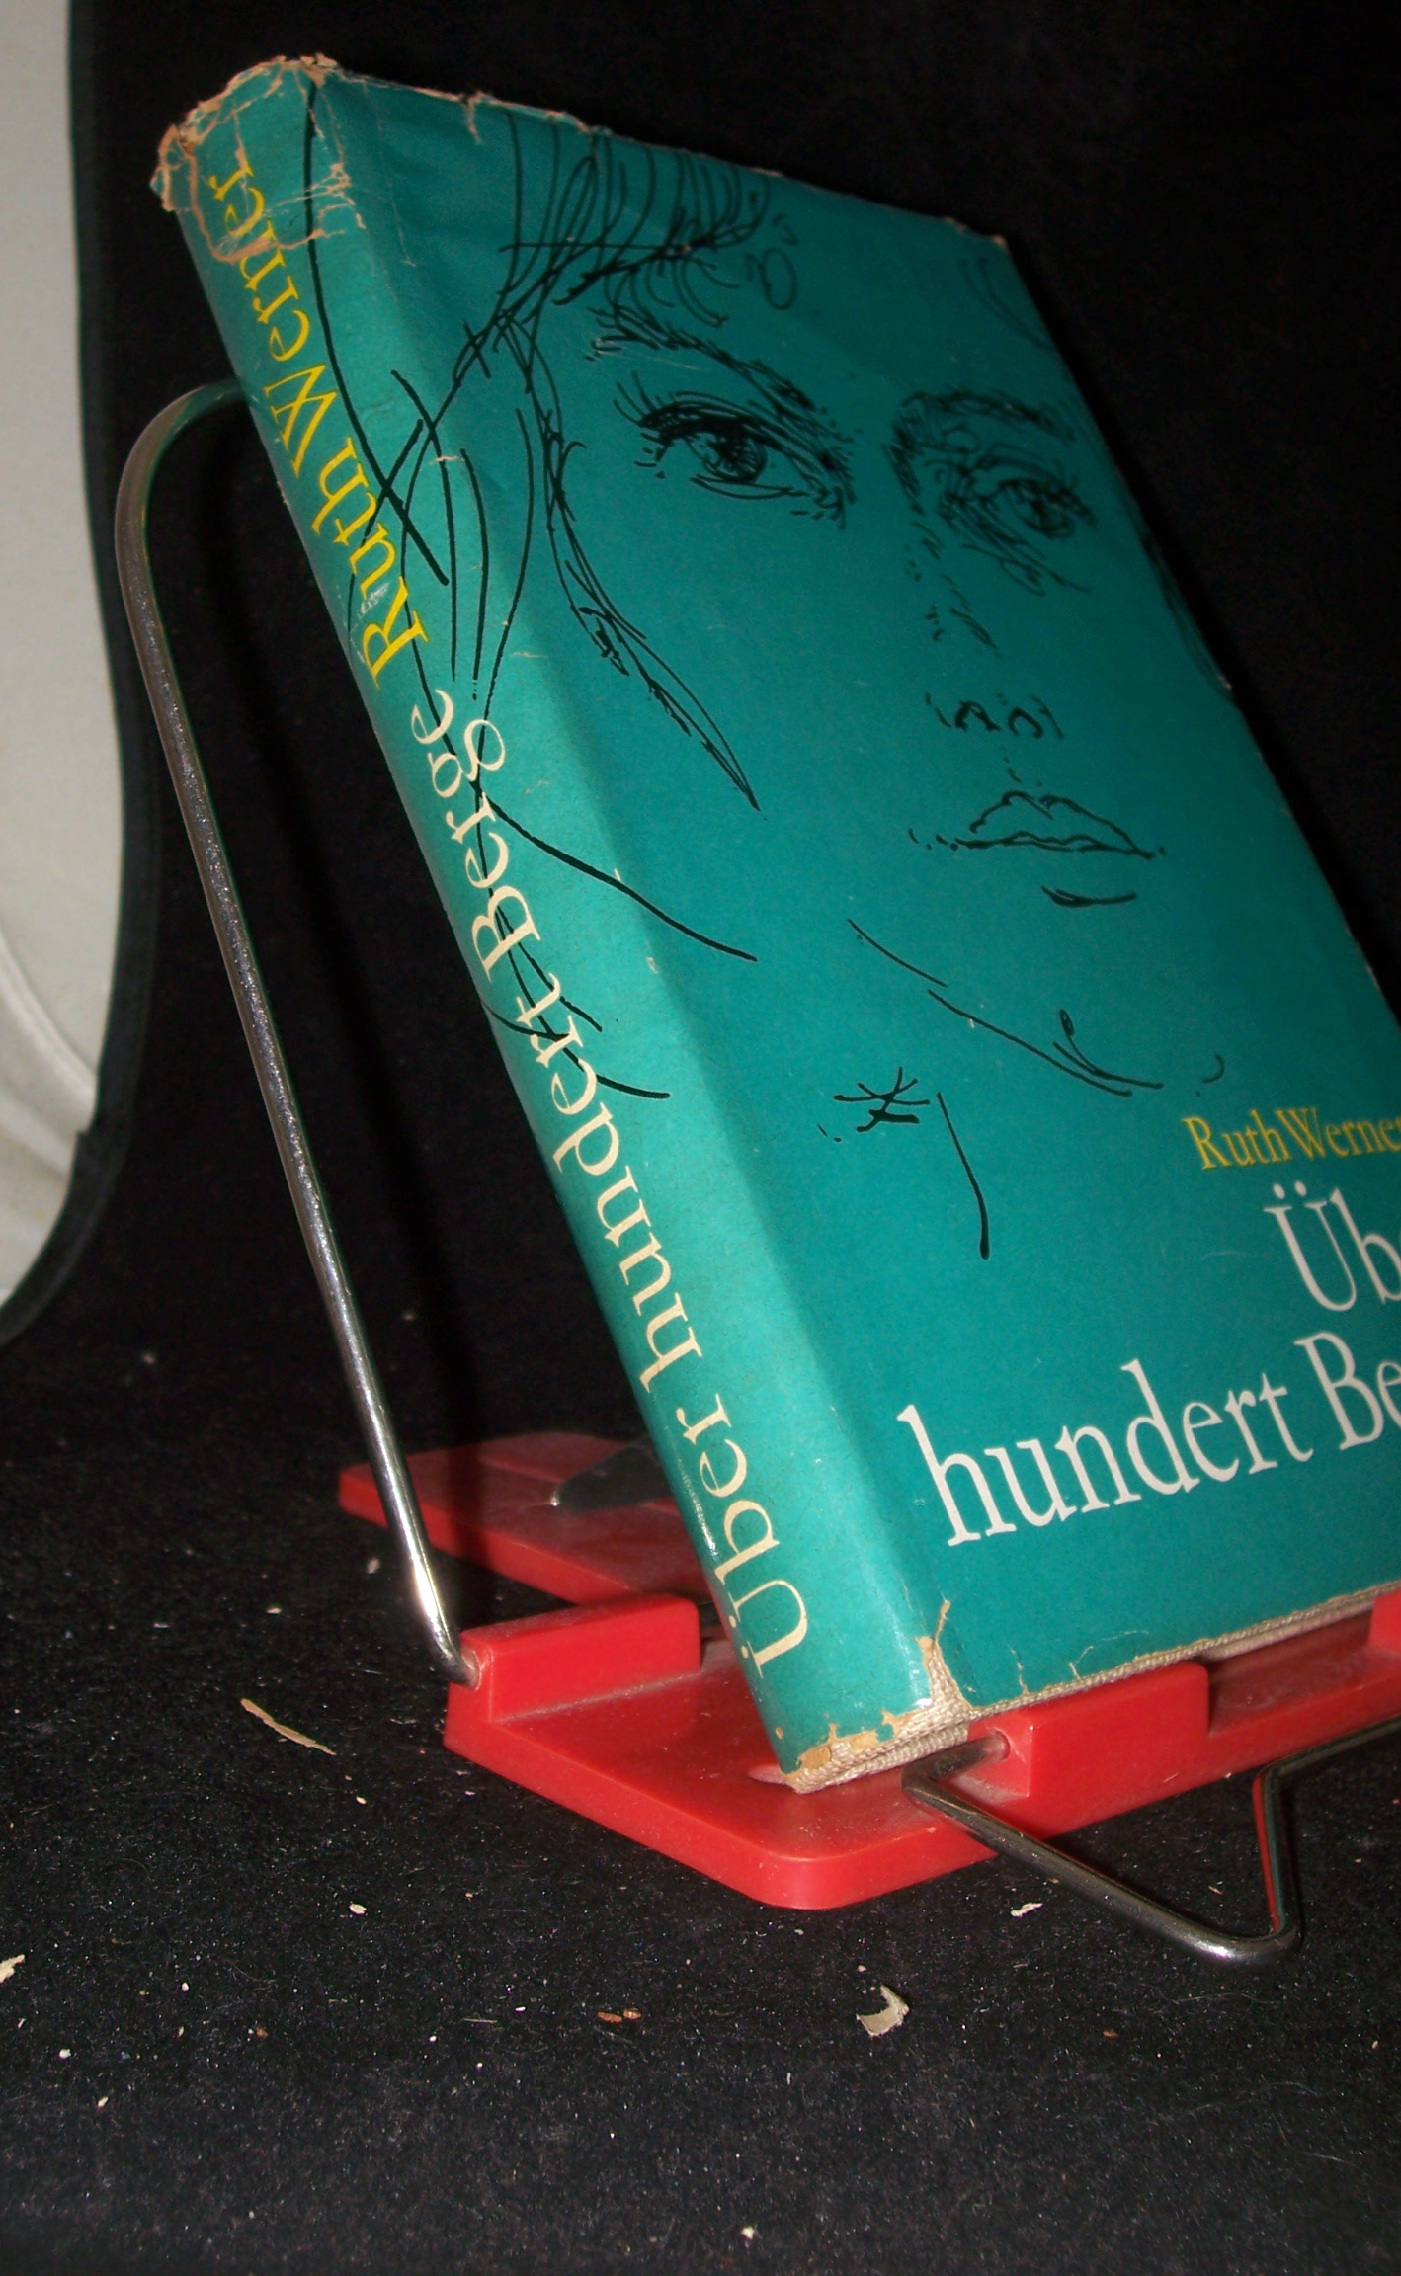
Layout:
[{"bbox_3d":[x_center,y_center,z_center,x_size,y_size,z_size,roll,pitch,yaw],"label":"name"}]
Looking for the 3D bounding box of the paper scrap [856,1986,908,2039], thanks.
[{"bbox_3d":[0.016,0.074,0.236,0.004,0.002,0.007,5,9,12],"label":"paper scrap"}]

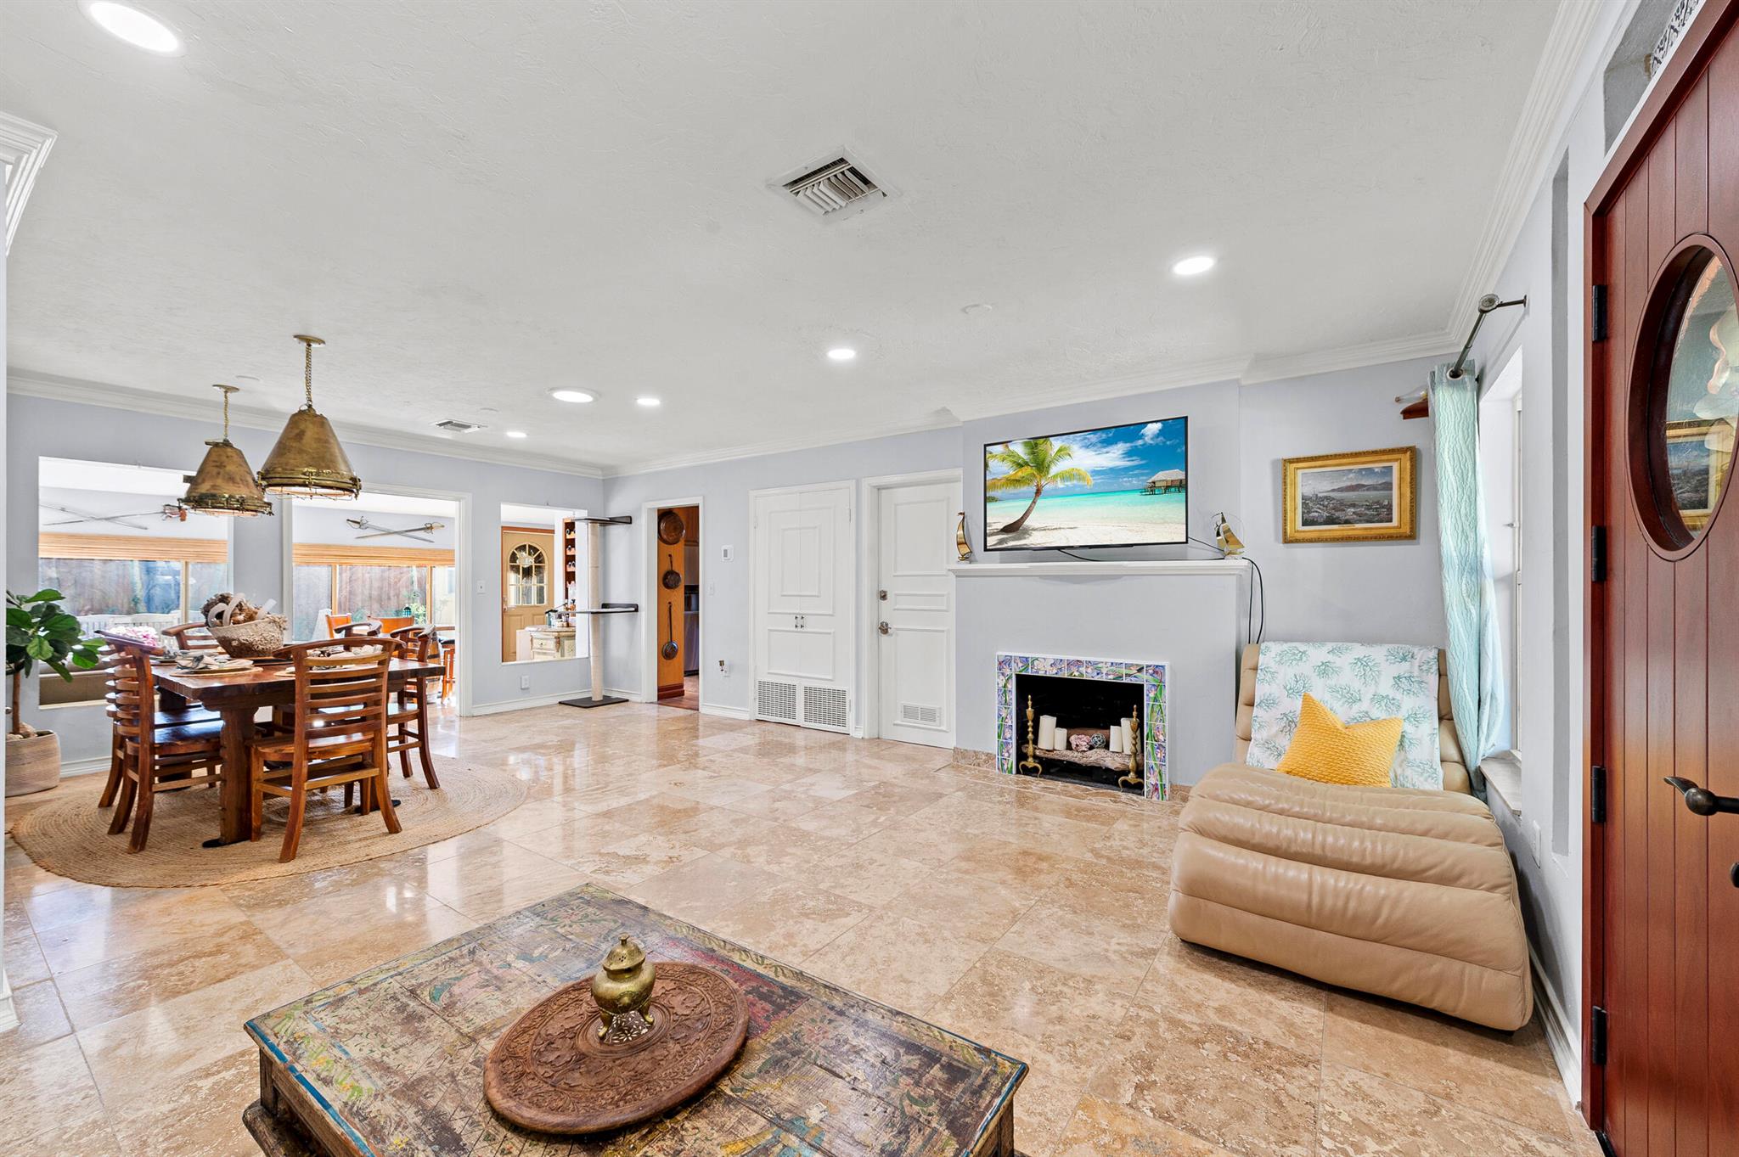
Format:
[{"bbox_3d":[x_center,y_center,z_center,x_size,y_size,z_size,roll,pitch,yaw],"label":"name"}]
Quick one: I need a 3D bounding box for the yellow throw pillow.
[{"bbox_3d":[2.060,0.755,2.970,0.430,0.400,0.150,0,-30,36],"label":"yellow throw pillow"}]

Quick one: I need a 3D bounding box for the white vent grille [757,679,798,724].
[{"bbox_3d":[-0.793,1.062,5.887,0.485,0.324,0.030,0,0,36],"label":"white vent grille"}]

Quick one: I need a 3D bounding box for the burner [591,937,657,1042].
[{"bbox_3d":[-0.470,0.769,1.293,0.118,0.176,0.118,0,0,0],"label":"burner"}]

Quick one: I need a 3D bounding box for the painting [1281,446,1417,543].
[{"bbox_3d":[2.469,-0.414,3.495,0.558,0.456,0.050,0,0,36],"label":"painting"}]

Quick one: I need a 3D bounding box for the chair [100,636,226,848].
[{"bbox_3d":[-3.429,0.777,3.413,0.516,0.972,0.516,-1,-1,34],"label":"chair"}]

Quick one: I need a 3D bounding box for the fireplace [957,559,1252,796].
[{"bbox_3d":[1.338,0.578,4.129,1.764,1.351,0.344,0,0,36],"label":"fireplace"}]

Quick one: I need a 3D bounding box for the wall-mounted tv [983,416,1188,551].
[{"bbox_3d":[1.293,-0.543,4.168,1.247,0.707,0.060,0,0,36],"label":"wall-mounted tv"}]

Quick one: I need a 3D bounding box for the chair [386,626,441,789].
[{"bbox_3d":[-2.916,0.786,4.037,0.516,0.972,0.507,-1,-1,34],"label":"chair"}]

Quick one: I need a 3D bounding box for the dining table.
[{"bbox_3d":[-3.482,0.883,3.916,1.993,0.774,1.016,-1,-1,34],"label":"dining table"}]

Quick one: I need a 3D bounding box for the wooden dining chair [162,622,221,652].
[{"bbox_3d":[-4.141,0.777,4.389,0.530,0.955,0.540,0,0,36],"label":"wooden dining chair"}]

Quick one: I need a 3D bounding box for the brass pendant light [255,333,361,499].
[{"bbox_3d":[-2.975,-0.849,3.587,0.425,0.838,0.425,-1,-1,34],"label":"brass pendant light"}]

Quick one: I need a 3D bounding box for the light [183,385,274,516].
[{"bbox_3d":[-4.034,-0.799,4.249,0.400,0.794,0.400,0,0,36],"label":"light"}]

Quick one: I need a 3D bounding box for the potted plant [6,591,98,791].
[{"bbox_3d":[-5.005,0.650,3.992,0.571,1.239,0.668,-1,-1,34],"label":"potted plant"}]

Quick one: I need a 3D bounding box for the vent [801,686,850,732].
[{"bbox_3d":[-0.345,1.056,5.563,0.498,0.324,0.030,0,0,36],"label":"vent"}]

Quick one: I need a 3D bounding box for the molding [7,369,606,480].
[{"bbox_3d":[-4.127,-1.180,5.786,0.095,0.118,4.265,-1,-1,34],"label":"molding"}]

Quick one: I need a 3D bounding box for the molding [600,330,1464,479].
[{"bbox_3d":[-0.009,-1.189,5.456,7.306,0.102,0.231,-1,-1,34],"label":"molding"}]

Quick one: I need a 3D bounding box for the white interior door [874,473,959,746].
[{"bbox_3d":[0.396,0.275,5.300,0.772,2.031,0.045,-1,-1,34],"label":"white interior door"}]

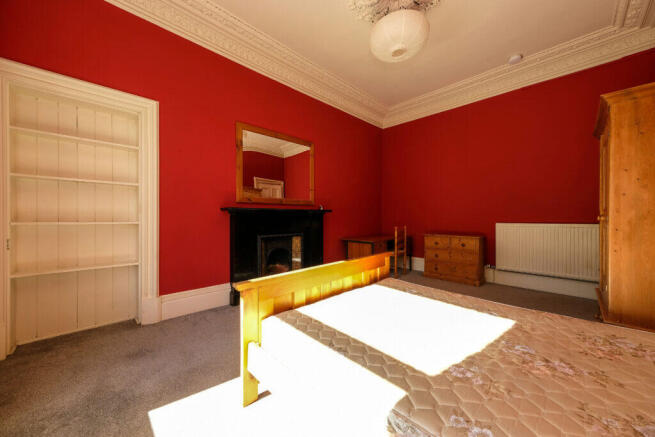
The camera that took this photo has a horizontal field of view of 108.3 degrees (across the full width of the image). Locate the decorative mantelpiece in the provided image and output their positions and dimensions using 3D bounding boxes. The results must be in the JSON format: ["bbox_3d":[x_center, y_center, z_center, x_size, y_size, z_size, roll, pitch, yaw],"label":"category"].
[{"bbox_3d":[-0.570,0.461,3.249,1.637,1.129,0.230,-1,1,-45],"label":"decorative mantelpiece"}]

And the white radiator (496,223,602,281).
[{"bbox_3d":[2.987,0.434,3.224,0.090,0.706,1.130,-1,1,-45],"label":"white radiator"}]

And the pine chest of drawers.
[{"bbox_3d":[2.085,0.654,3.928,0.380,0.728,0.835,-1,1,-45],"label":"pine chest of drawers"}]

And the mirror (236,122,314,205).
[{"bbox_3d":[-0.644,-0.689,3.294,1.241,0.971,0.040,-1,1,-45],"label":"mirror"}]

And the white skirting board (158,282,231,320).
[{"bbox_3d":[-1.407,0.903,2.588,0.663,0.262,0.030,-1,1,-45],"label":"white skirting board"}]

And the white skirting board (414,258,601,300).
[{"bbox_3d":[2.544,0.897,3.784,0.030,0.246,2.354,-1,1,-45],"label":"white skirting board"}]

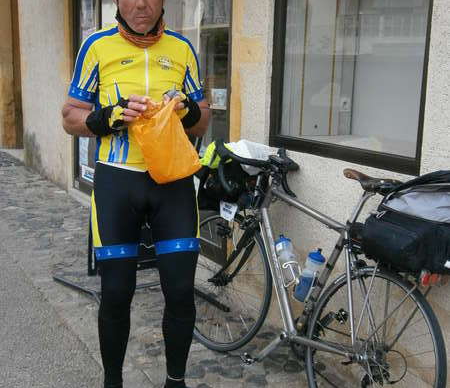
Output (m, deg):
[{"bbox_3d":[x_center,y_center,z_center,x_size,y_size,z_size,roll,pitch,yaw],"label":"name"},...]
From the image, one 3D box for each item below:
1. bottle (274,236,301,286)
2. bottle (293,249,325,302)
[{"bbox_3d":[0.275,0.291,2.786,0.075,0.229,0.075,-7,-26,-4],"label":"bottle"},{"bbox_3d":[0.363,0.337,2.643,0.075,0.233,0.075,9,19,-33],"label":"bottle"}]

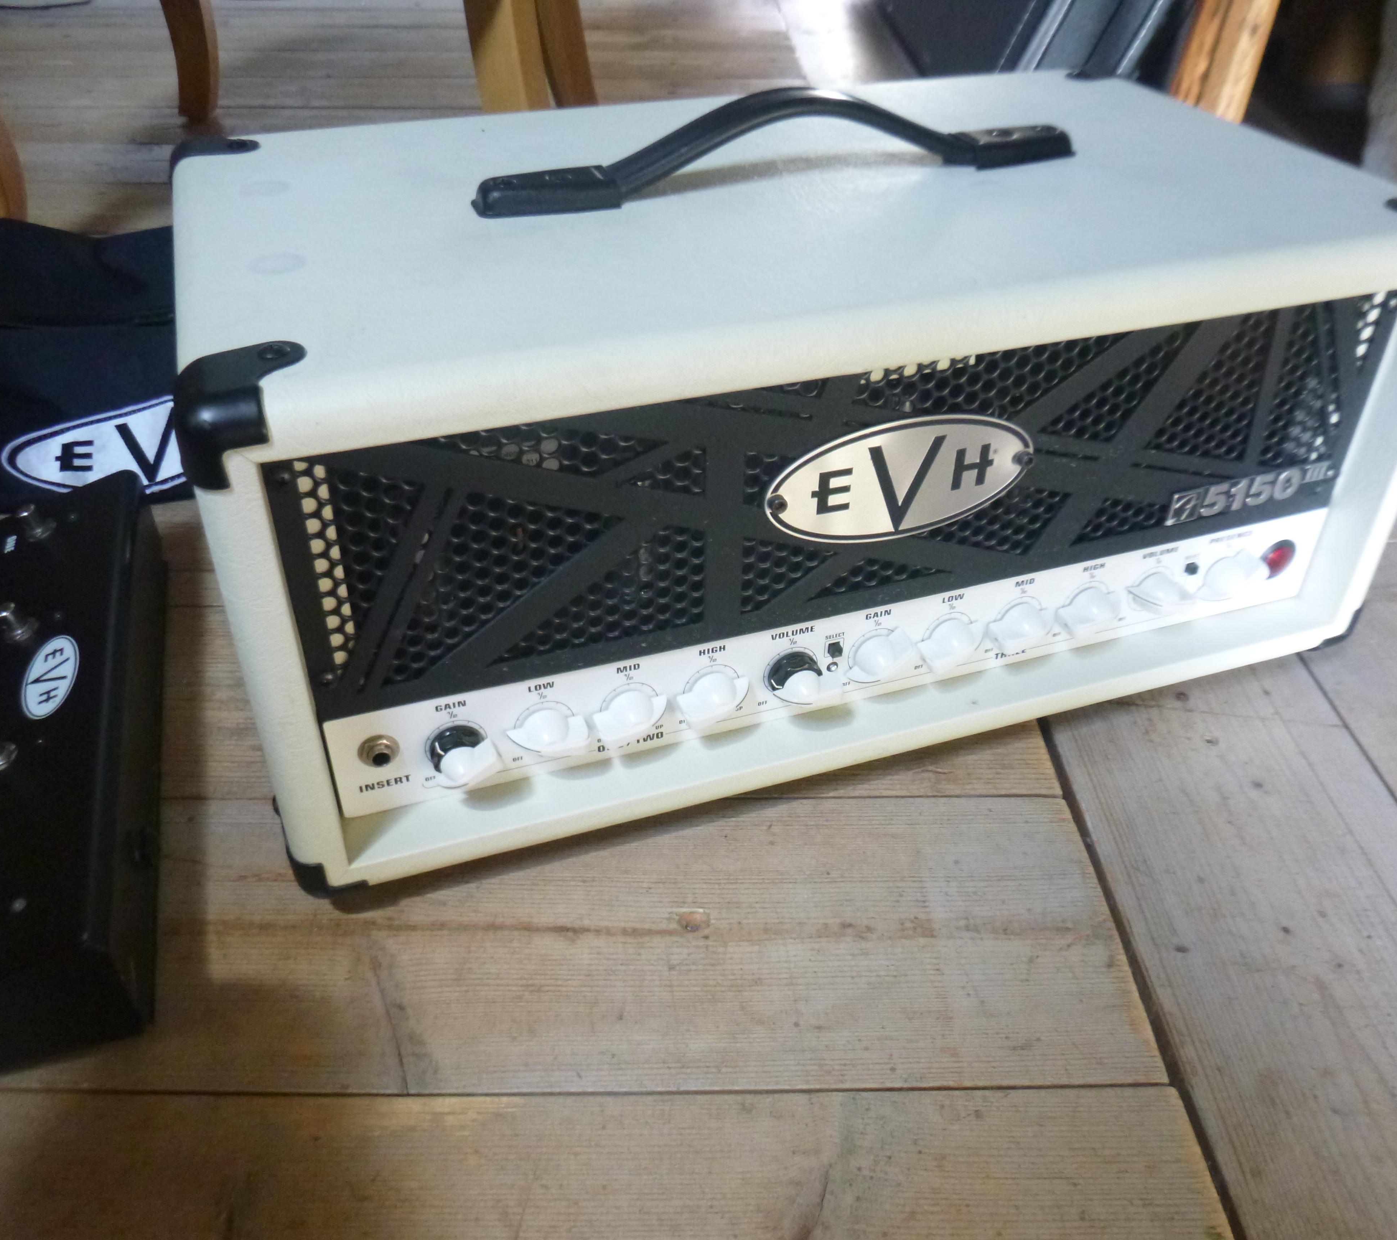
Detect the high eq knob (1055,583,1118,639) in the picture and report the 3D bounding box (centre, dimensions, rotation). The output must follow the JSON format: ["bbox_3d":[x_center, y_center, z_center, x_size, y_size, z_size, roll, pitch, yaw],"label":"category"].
[{"bbox_3d":[0.195,-0.002,0.590,0.035,0.021,0.018,-12,38,-16],"label":"high eq knob"}]

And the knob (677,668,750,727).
[{"bbox_3d":[0.009,0.036,0.533,0.033,0.020,0.017,-12,38,-16],"label":"knob"}]

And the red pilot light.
[{"bbox_3d":[0.304,-0.031,0.623,0.022,0.022,0.008,-12,38,-16],"label":"red pilot light"}]

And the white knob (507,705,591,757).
[{"bbox_3d":[-0.064,0.051,0.512,0.033,0.020,0.017,-12,38,-16],"label":"white knob"}]

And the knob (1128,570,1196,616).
[{"bbox_3d":[0.232,-0.011,0.598,0.033,0.020,0.017,-12,38,-16],"label":"knob"}]

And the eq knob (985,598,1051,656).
[{"bbox_3d":[0.159,0.004,0.577,0.033,0.020,0.017,-12,38,-16],"label":"eq knob"}]

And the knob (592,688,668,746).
[{"bbox_3d":[-0.027,0.043,0.523,0.033,0.020,0.017,-12,38,-16],"label":"knob"}]

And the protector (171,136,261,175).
[{"bbox_3d":[-0.241,-0.221,0.610,0.045,0.044,0.038,-12,38,-16],"label":"protector"}]

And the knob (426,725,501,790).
[{"bbox_3d":[-0.098,0.059,0.503,0.030,0.026,0.022,-12,38,-16],"label":"knob"}]

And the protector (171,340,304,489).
[{"bbox_3d":[-0.147,-0.062,0.392,0.045,0.043,0.043,-12,38,-16],"label":"protector"}]

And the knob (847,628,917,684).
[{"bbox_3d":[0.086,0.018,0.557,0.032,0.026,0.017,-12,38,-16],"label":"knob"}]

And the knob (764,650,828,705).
[{"bbox_3d":[0.047,0.030,0.541,0.031,0.025,0.025,-12,38,-16],"label":"knob"}]

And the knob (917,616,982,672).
[{"bbox_3d":[0.122,0.012,0.566,0.033,0.020,0.017,-12,38,-16],"label":"knob"}]

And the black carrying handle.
[{"bbox_3d":[0.044,-0.221,0.543,0.297,0.040,0.029,-12,38,-16],"label":"black carrying handle"}]

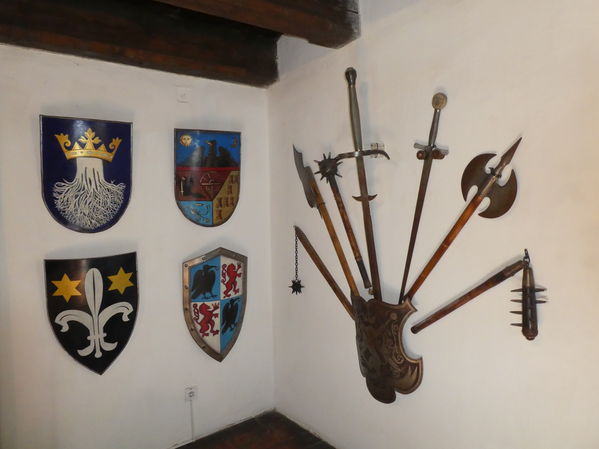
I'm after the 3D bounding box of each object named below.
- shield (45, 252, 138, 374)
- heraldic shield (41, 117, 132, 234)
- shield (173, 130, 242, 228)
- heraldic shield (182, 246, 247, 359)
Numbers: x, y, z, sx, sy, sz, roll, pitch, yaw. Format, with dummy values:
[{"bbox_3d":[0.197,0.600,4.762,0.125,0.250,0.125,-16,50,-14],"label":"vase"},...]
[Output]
[{"bbox_3d":[-1.123,0.509,2.307,0.465,0.667,0.085,-4,10,-37],"label":"shield"},{"bbox_3d":[-1.143,-0.257,2.262,0.452,0.617,0.074,-3,13,-37],"label":"heraldic shield"},{"bbox_3d":[-0.578,-0.292,2.710,0.463,0.623,0.076,-5,13,-37],"label":"shield"},{"bbox_3d":[-0.532,0.539,2.774,0.466,0.784,0.076,-4,9,-37],"label":"heraldic shield"}]

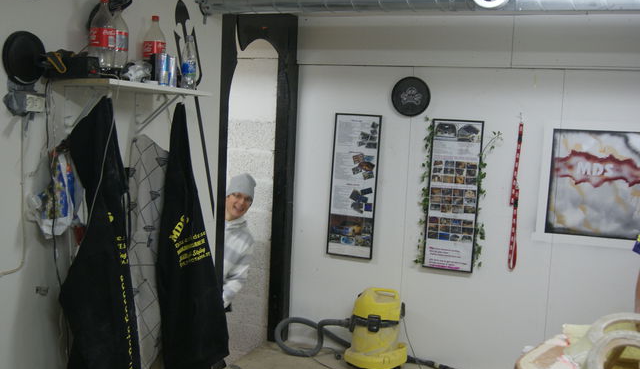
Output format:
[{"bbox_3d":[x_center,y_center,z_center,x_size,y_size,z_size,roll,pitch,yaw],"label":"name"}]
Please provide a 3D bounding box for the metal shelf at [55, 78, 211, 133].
[{"bbox_3d":[-0.745,-0.309,2.881,0.250,0.197,0.730,5,5,21],"label":"metal shelf"}]

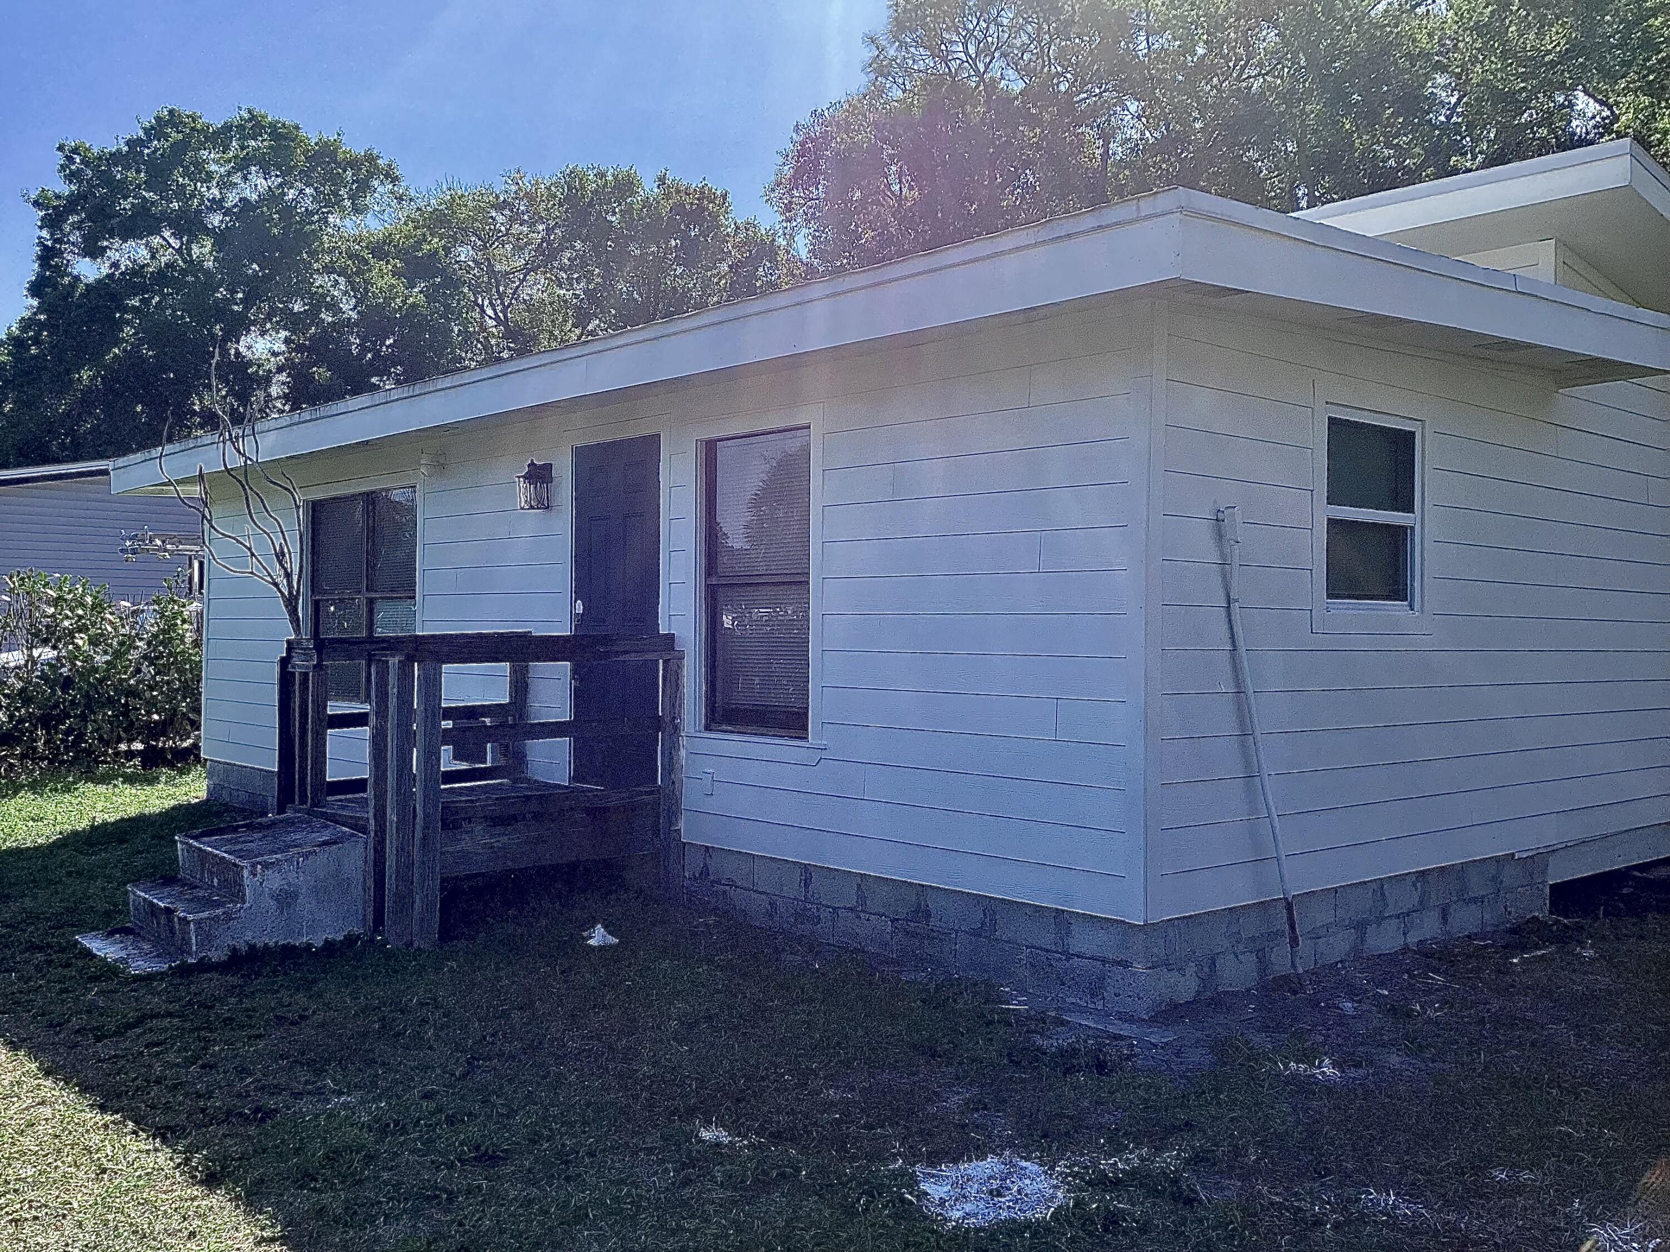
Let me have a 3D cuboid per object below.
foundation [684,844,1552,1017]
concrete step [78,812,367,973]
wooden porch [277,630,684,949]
[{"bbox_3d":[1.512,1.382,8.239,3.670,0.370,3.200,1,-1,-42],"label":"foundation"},{"bbox_3d":[-2.996,1.288,7.302,1.070,0.535,0.940,1,-1,-42],"label":"concrete step"},{"bbox_3d":[-1.981,0.794,8.167,1.660,1.505,1.700,1,-1,-42],"label":"wooden porch"}]

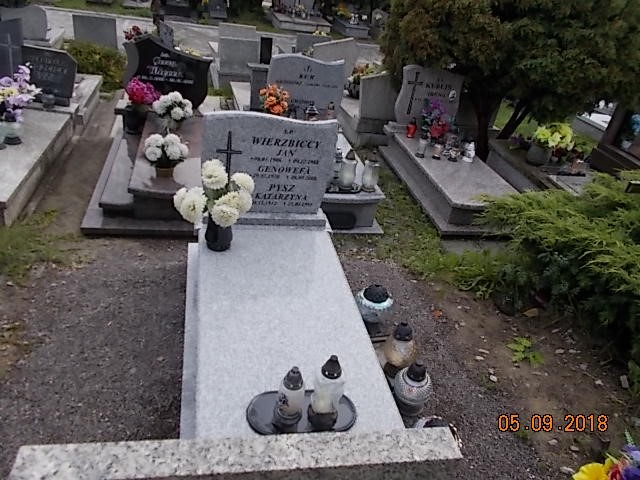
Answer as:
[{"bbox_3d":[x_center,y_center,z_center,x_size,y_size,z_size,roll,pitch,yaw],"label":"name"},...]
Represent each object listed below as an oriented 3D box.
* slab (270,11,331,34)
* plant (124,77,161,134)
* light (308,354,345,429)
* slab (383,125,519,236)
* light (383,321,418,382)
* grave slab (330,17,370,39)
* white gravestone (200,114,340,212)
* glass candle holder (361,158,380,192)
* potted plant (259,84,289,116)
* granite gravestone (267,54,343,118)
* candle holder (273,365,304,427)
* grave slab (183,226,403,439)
[{"bbox_3d":[-0.461,-5.033,11.169,1.170,0.200,1.300,0,33,-14],"label":"slab"},{"bbox_3d":[-1.385,-1.039,3.712,0.270,0.440,0.270,1,33,-14],"label":"plant"},{"bbox_3d":[0.024,0.497,1.587,0.107,0.325,0.107,-1,34,-13],"label":"light"},{"bbox_3d":[1.165,-0.534,4.170,0.850,0.270,1.530,0,34,-14],"label":"slab"},{"bbox_3d":[0.353,0.490,2.119,0.142,0.305,0.142,-3,34,-11],"label":"light"},{"bbox_3d":[0.683,-5.072,11.496,0.580,0.220,1.300,0,33,-14],"label":"grave slab"},{"bbox_3d":[-0.293,-0.405,2.577,0.666,0.561,0.080,1,33,-14],"label":"white gravestone"},{"bbox_3d":[0.372,-0.485,3.536,0.115,0.250,0.115,0,33,-14],"label":"glass candle holder"},{"bbox_3d":[-0.386,-1.111,3.866,0.250,0.280,0.240,1,33,-14],"label":"potted plant"},{"bbox_3d":[-0.150,-1.474,4.547,0.700,0.500,0.100,0,33,-14],"label":"granite gravestone"},{"bbox_3d":[-0.101,0.513,1.581,0.085,0.260,0.085,0,34,-14],"label":"candle holder"},{"bbox_3d":[-0.194,0.410,2.163,0.760,0.220,1.420,0,34,-14],"label":"grave slab"}]

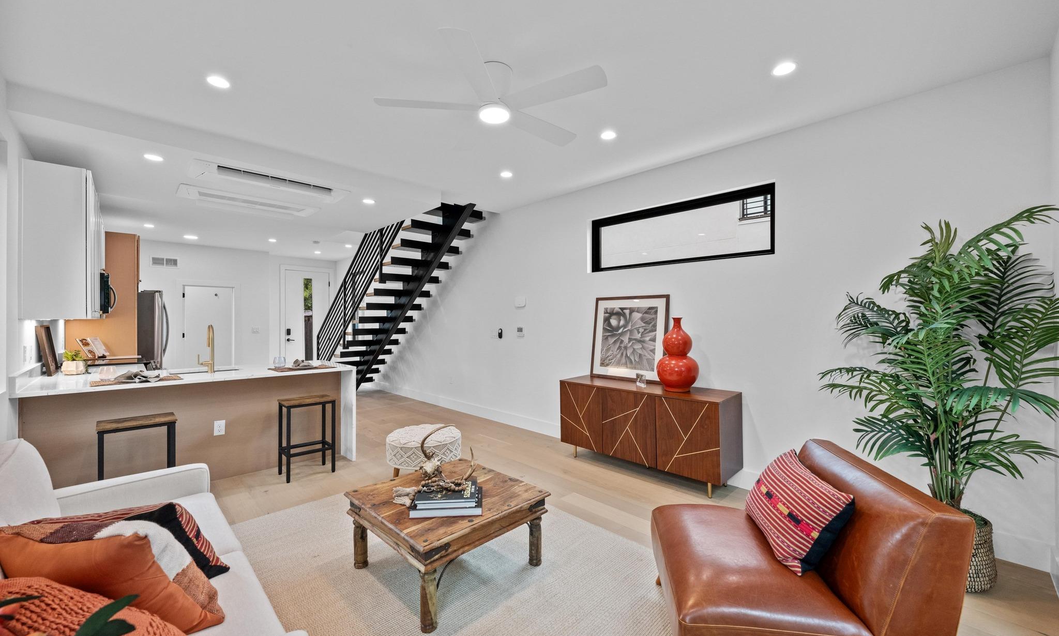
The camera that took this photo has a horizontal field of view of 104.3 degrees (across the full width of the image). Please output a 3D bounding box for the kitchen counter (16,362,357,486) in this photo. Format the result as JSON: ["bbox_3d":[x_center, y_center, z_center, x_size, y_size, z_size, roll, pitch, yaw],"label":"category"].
[{"bbox_3d":[-2.808,0.933,3.640,2.124,0.921,1.047,0,0,-44],"label":"kitchen counter"}]

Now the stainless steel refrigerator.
[{"bbox_3d":[-5.682,0.514,5.733,0.919,1.759,0.889,0,0,-44],"label":"stainless steel refrigerator"}]

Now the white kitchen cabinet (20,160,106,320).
[{"bbox_3d":[-4.464,-0.545,4.043,0.337,1.103,3.092,0,0,-44],"label":"white kitchen cabinet"}]

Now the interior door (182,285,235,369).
[{"bbox_3d":[-6.080,0.395,7.843,0.761,1.996,0.049,0,0,-44],"label":"interior door"}]

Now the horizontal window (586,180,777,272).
[{"bbox_3d":[1.310,-0.783,3.882,0.119,0.578,1.818,0,0,-44],"label":"horizontal window"}]

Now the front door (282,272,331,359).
[{"bbox_3d":[-5.051,0.168,9.383,0.909,2.430,0.054,0,0,-44],"label":"front door"}]

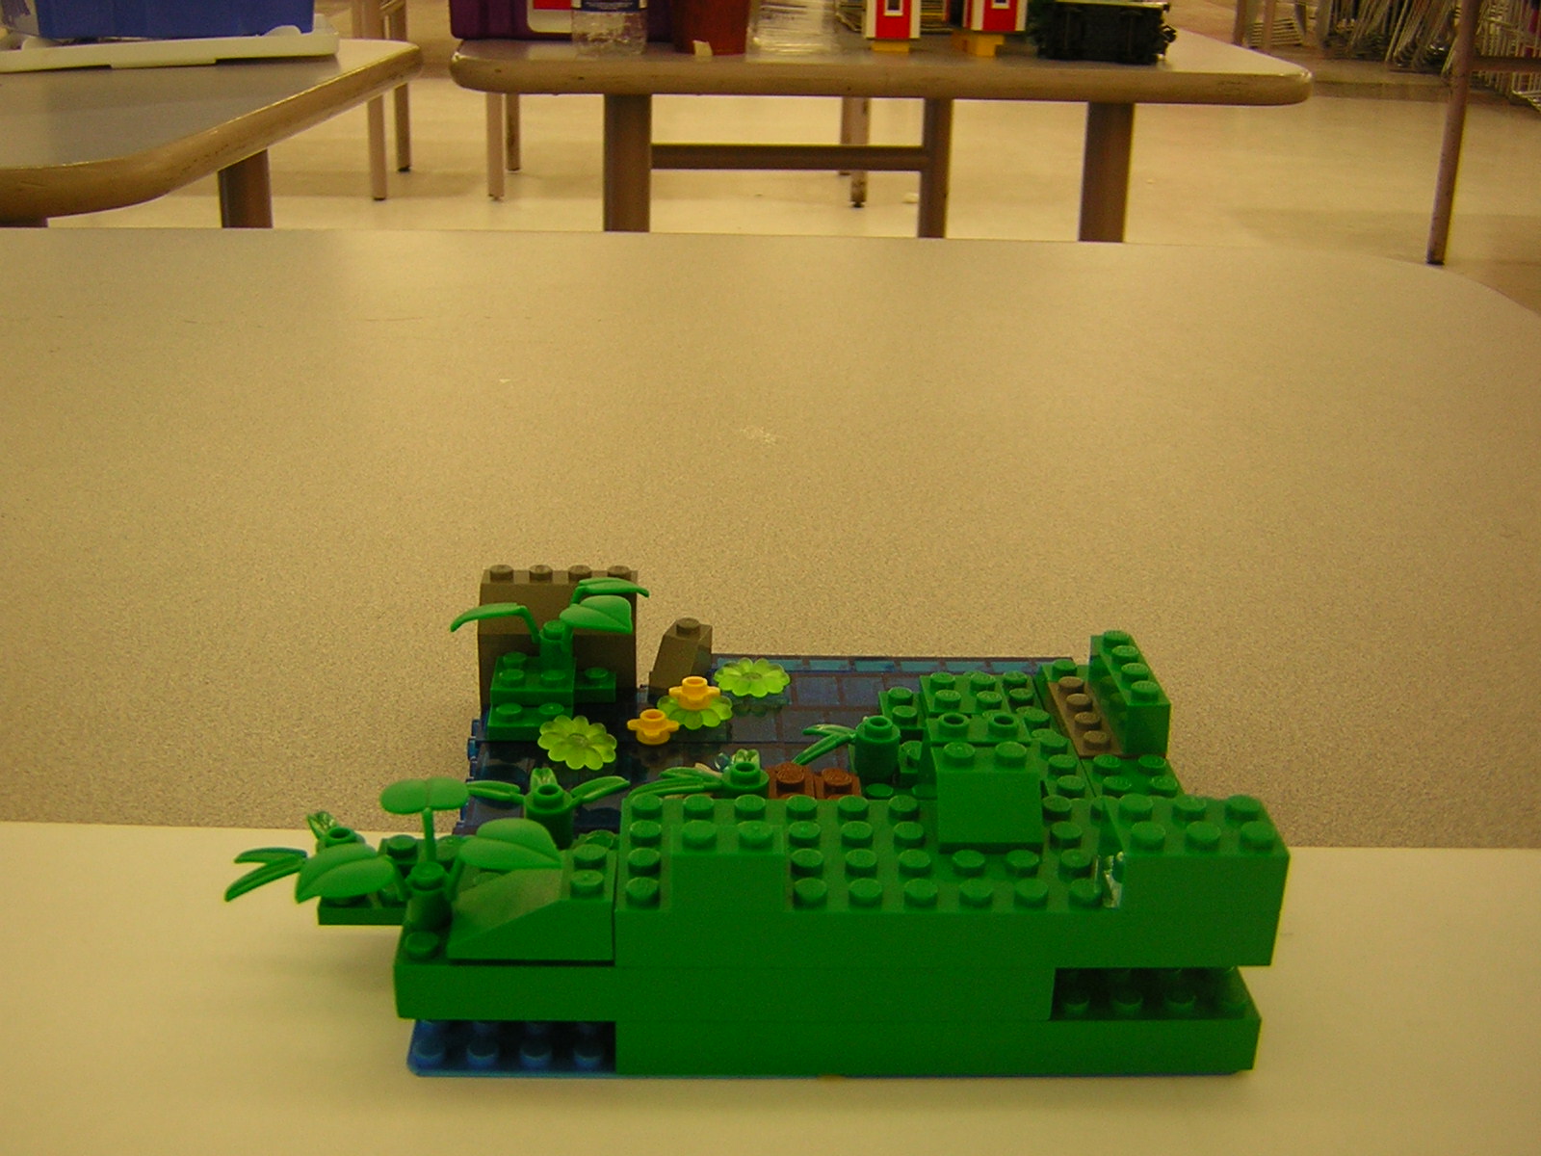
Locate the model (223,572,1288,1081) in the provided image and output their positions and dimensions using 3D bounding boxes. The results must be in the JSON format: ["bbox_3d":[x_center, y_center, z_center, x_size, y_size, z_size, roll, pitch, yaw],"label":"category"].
[{"bbox_3d":[-0.007,0.030,0.315,0.157,0.044,0.128,1,23,-3],"label":"model"}]

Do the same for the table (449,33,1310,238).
[{"bbox_3d":[0.031,-0.311,2.167,0.762,0.740,1.220,-1,23,-7],"label":"table"}]

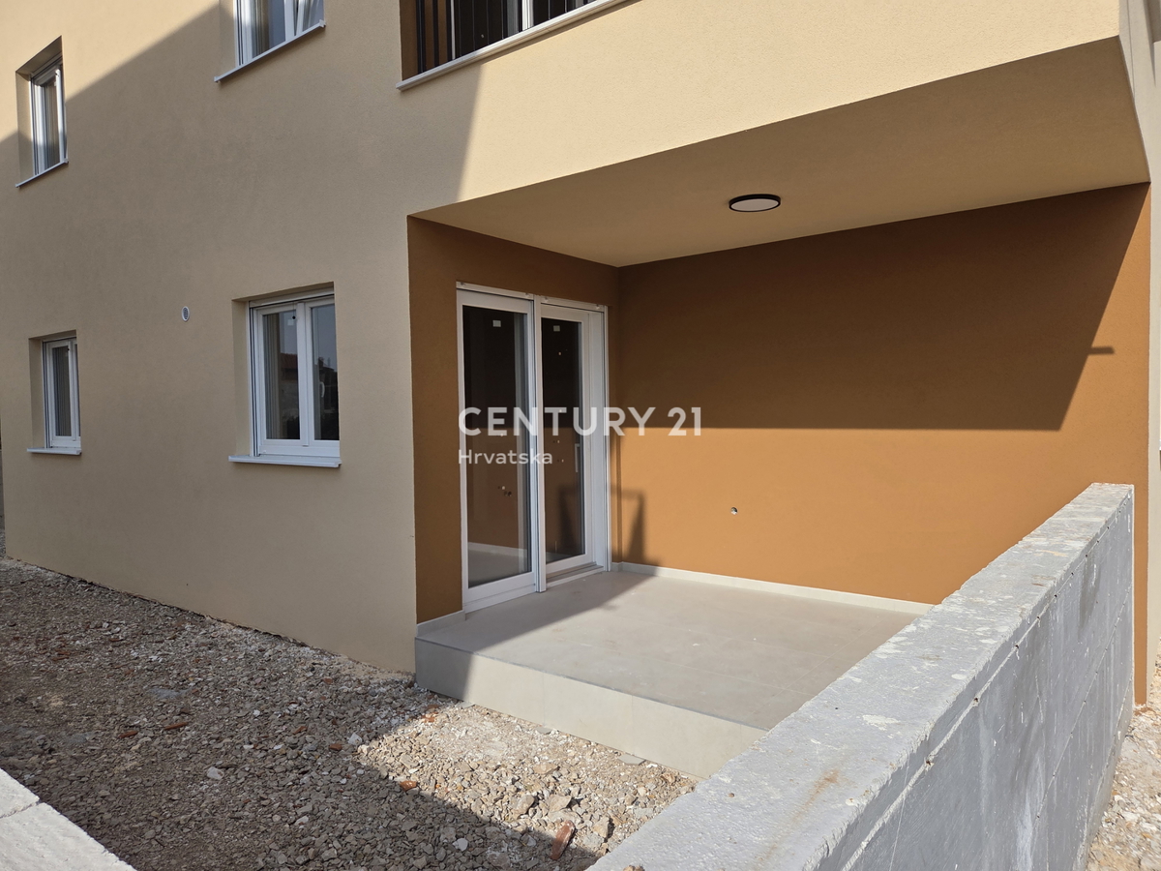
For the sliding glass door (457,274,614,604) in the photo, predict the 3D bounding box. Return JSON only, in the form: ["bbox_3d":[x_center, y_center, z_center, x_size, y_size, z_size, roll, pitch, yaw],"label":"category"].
[{"bbox_3d":[-0.330,0.069,5.991,0.120,2.273,1.759,1,2,38],"label":"sliding glass door"}]

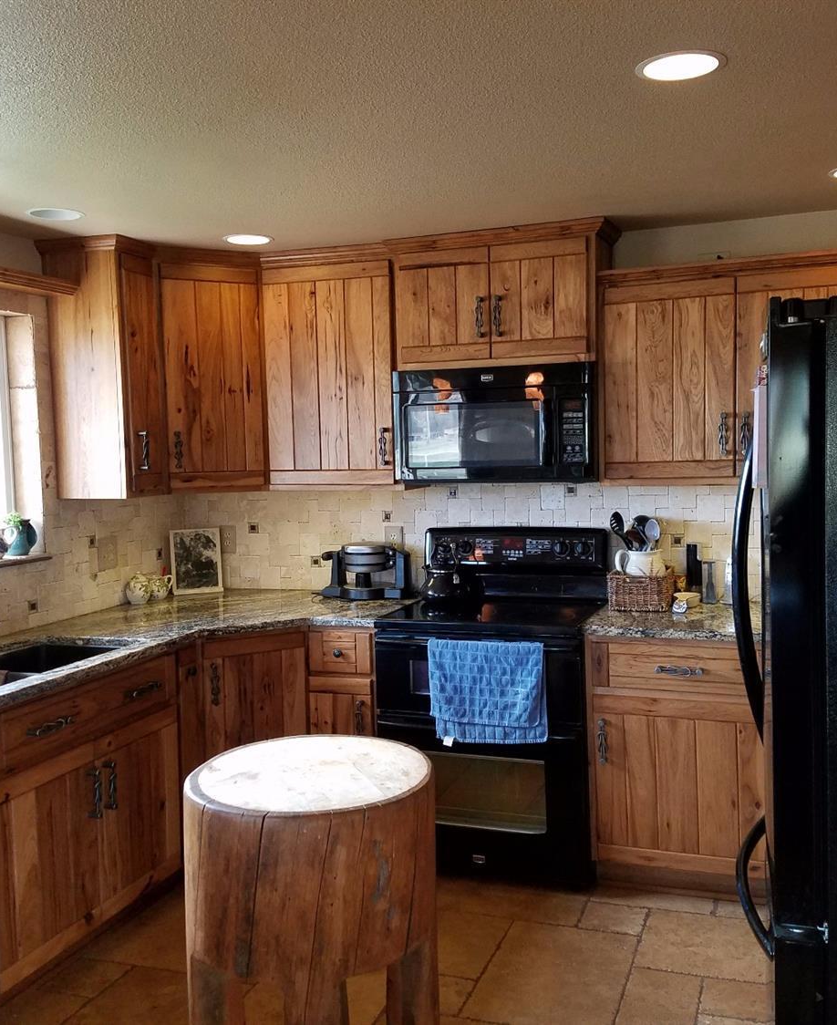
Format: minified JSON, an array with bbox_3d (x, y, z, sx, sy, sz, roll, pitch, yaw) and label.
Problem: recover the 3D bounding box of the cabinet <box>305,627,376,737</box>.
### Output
[{"bbox_3d":[-0.172,0.837,4.082,0.273,0.880,0.630,0,4,20],"label":"cabinet"}]

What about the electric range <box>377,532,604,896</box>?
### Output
[{"bbox_3d":[0.296,0.683,3.841,0.759,1.190,0.695,0,4,20],"label":"electric range"}]

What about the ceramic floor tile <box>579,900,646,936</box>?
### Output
[{"bbox_3d":[0.629,1.311,3.310,0.198,0.010,0.200,0,4,20],"label":"ceramic floor tile"}]

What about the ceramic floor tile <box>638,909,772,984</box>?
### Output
[{"bbox_3d":[0.884,1.316,3.117,0.397,0.010,0.387,0,4,20],"label":"ceramic floor tile"}]

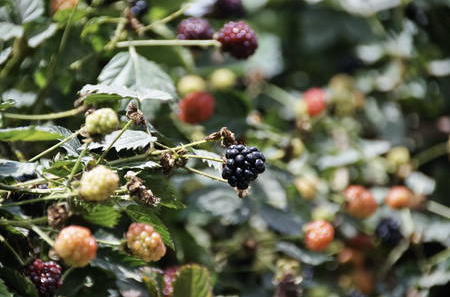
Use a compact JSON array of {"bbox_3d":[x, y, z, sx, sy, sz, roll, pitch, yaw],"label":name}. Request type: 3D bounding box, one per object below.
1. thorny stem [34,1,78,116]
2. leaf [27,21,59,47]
[{"bbox_3d":[-0.085,-0.045,1.880,0.003,0.059,0.003,23,0,0],"label":"thorny stem"},{"bbox_3d":[-0.093,-0.058,1.920,0.020,0.004,0.016,-37,25,0],"label":"leaf"}]

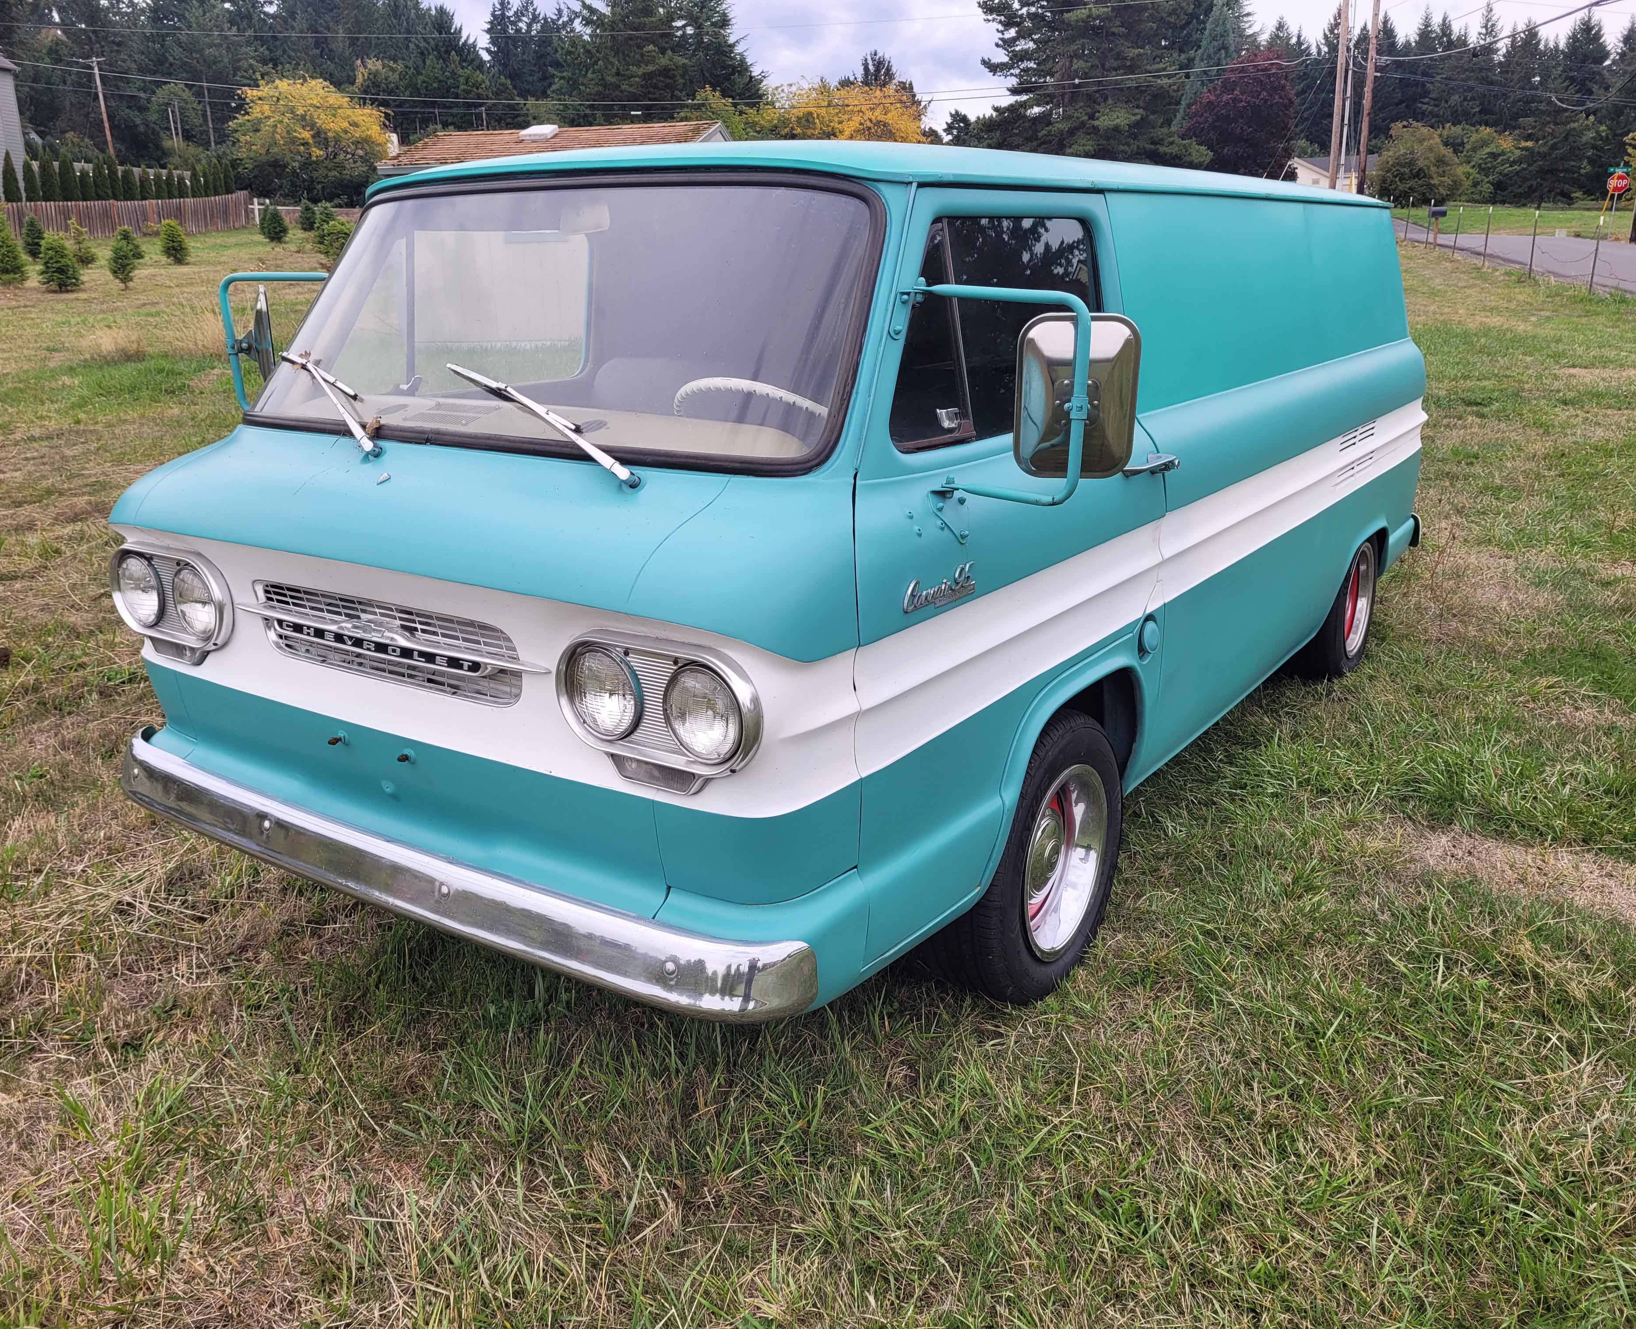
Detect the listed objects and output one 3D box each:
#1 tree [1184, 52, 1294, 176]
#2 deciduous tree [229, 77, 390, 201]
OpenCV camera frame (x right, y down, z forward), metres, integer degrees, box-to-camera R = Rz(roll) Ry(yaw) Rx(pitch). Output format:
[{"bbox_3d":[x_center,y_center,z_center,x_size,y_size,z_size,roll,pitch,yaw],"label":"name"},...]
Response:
[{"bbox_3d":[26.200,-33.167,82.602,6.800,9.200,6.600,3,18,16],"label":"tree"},{"bbox_3d":[-29.853,-30.175,77.032,9.249,7.151,9.249,-6,17,-19],"label":"deciduous tree"}]

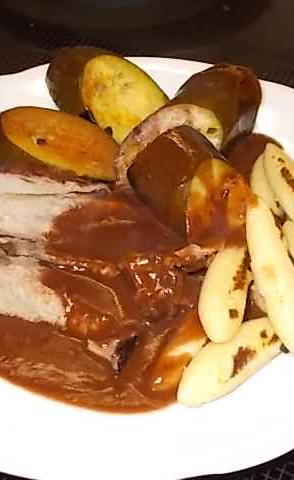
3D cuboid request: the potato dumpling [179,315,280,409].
[{"bbox_3d":[0.033,0.043,0.297,0.055,0.017,0.018,-28,48,-27],"label":"potato dumpling"}]

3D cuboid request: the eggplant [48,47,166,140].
[{"bbox_3d":[-0.020,-0.073,0.408,0.066,0.038,0.038,33,52,26],"label":"eggplant"}]

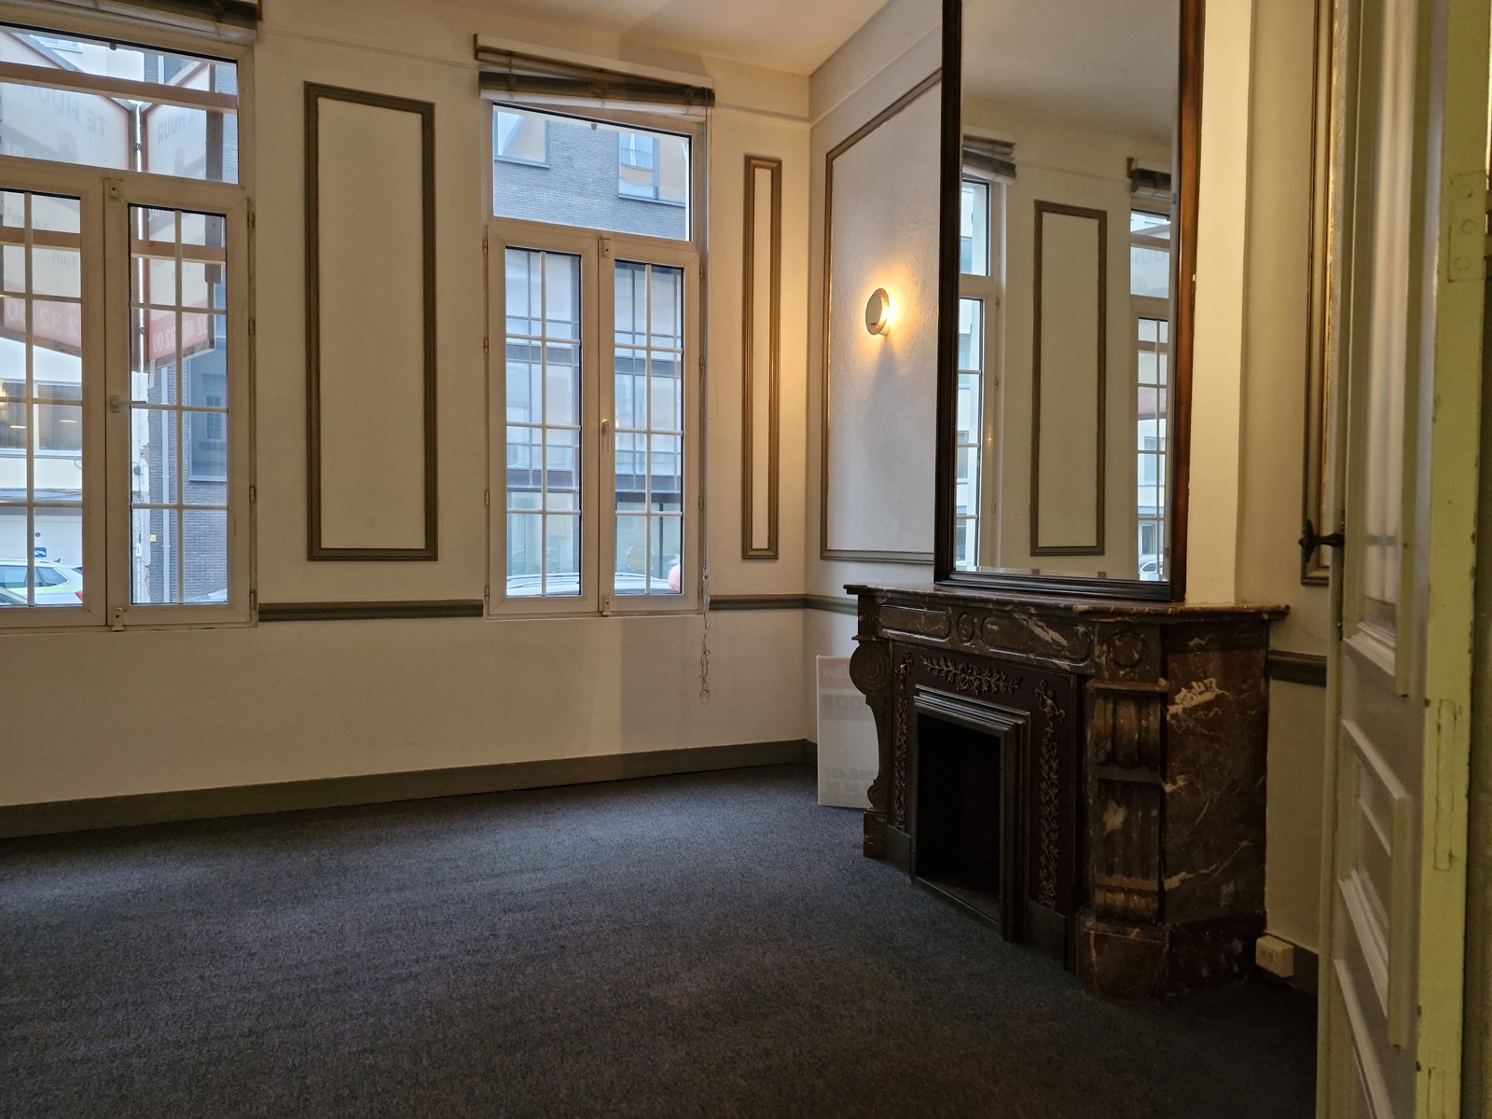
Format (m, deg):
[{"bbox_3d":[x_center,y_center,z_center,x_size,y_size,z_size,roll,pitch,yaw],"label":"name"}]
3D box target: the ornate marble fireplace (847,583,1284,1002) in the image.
[{"bbox_3d":[0.915,0.642,3.356,0.644,1.056,1.522,0,2,-24],"label":"ornate marble fireplace"}]

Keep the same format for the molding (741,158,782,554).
[{"bbox_3d":[0.096,-1.058,5.254,0.219,2.124,0.030,0,2,-24],"label":"molding"}]

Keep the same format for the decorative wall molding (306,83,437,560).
[{"bbox_3d":[-1.683,-1.046,4.479,0.547,2.107,0.030,0,2,-24],"label":"decorative wall molding"}]

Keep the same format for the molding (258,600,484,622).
[{"bbox_3d":[-1.684,0.234,4.517,0.960,0.077,0.030,0,2,-24],"label":"molding"}]

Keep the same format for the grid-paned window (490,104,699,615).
[{"bbox_3d":[-0.730,-0.968,4.940,1.100,2.487,0.090,0,2,-24],"label":"grid-paned window"}]

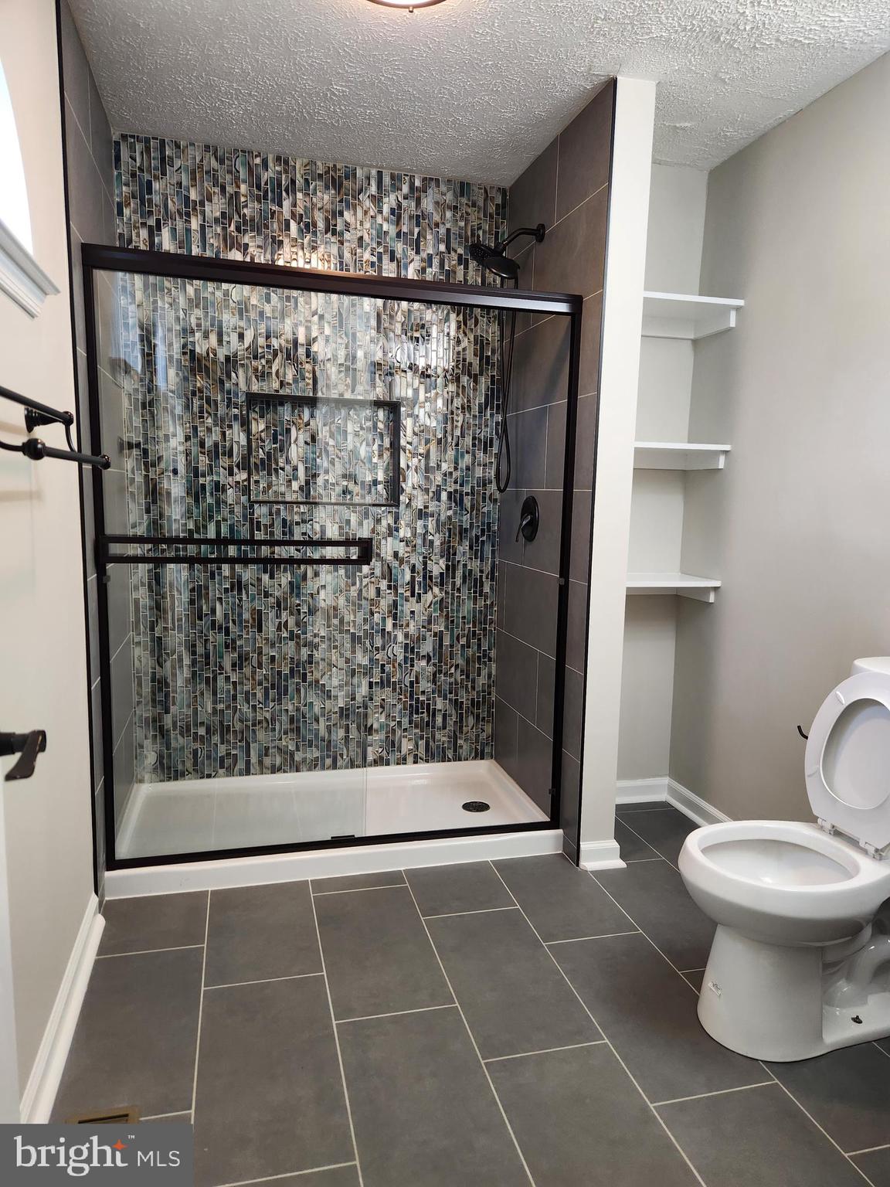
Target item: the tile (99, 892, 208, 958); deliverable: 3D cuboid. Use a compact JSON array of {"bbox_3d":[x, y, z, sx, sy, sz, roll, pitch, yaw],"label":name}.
[{"bbox_3d":[-0.840,0.955,2.281,0.298,0.012,0.303,-1,8,-15],"label":"tile"}]

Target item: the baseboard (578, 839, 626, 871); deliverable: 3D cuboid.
[{"bbox_3d":[0.535,0.884,2.680,0.150,0.086,0.060,-1,8,-15],"label":"baseboard"}]

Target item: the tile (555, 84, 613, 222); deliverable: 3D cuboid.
[{"bbox_3d":[0.457,-1.425,2.589,0.012,0.292,0.422,-1,8,-15],"label":"tile"}]

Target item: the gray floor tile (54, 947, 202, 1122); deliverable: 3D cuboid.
[{"bbox_3d":[-0.723,1.016,1.849,0.283,0.012,0.597,-1,8,-15],"label":"gray floor tile"}]

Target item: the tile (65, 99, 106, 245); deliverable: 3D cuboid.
[{"bbox_3d":[-1.020,-1.125,2.243,0.012,0.303,0.573,-1,8,-15],"label":"tile"}]

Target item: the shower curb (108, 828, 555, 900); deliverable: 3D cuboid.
[{"bbox_3d":[-0.314,0.867,2.617,1.497,0.098,0.100,-1,8,-15],"label":"shower curb"}]

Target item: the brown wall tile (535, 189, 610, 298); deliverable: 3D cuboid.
[{"bbox_3d":[0.423,-1.143,2.731,0.012,0.307,0.628,-1,8,-15],"label":"brown wall tile"}]

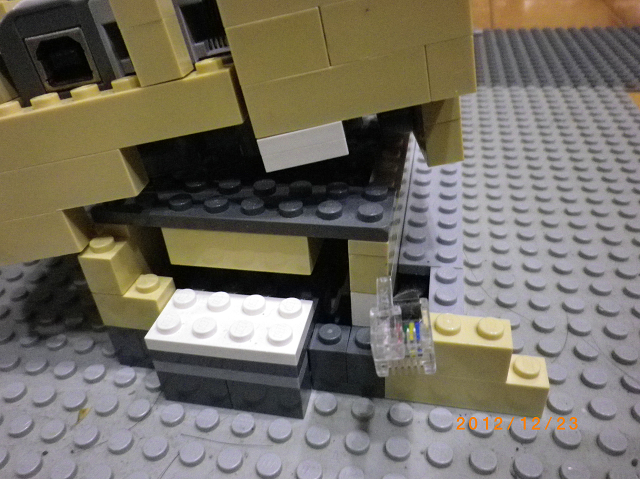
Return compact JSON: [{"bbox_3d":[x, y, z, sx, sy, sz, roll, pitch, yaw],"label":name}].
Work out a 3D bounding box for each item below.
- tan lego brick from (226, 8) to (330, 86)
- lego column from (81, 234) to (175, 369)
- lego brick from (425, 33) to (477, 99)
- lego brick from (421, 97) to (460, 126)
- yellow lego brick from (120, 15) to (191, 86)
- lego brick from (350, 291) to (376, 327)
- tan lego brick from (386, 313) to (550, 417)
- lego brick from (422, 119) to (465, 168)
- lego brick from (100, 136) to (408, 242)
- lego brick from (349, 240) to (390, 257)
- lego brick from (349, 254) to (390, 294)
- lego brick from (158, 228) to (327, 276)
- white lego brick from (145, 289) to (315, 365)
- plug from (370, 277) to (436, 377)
[{"bbox_3d":[-0.007,-0.035,0.092,0.016,0.010,0.008,-10,24,9],"label":"tan lego brick"},{"bbox_3d":[-0.041,0.015,0.118,0.016,0.034,0.008,4,36,12],"label":"lego column"},{"bbox_3d":[0.023,-0.032,0.093,0.008,0.010,0.010,-10,27,8],"label":"lego brick"},{"bbox_3d":[0.026,-0.032,0.116,0.008,0.010,0.010,-10,27,8],"label":"lego brick"},{"bbox_3d":[-0.028,-0.034,0.092,0.008,0.010,0.009,-10,27,6],"label":"yellow lego brick"},{"bbox_3d":[0.011,0.013,0.116,0.008,0.010,0.010,4,34,11],"label":"lego brick"},{"bbox_3d":[0.030,0.025,0.106,0.032,0.021,0.008,4,36,12],"label":"tan lego brick"},{"bbox_3d":[0.028,-0.024,0.120,0.008,0.010,0.010,-10,27,8],"label":"lego brick"},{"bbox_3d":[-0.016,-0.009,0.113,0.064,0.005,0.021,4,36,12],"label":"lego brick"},{"bbox_3d":[0.011,-0.001,0.105,0.008,0.003,0.010,4,36,12],"label":"lego brick"},{"bbox_3d":[0.011,0.005,0.110,0.008,0.010,0.010,4,34,11],"label":"lego brick"},{"bbox_3d":[-0.016,-0.002,0.115,0.032,0.010,0.016,4,36,12],"label":"lego brick"},{"bbox_3d":[-0.019,0.018,0.110,0.032,0.005,0.016,4,34,11],"label":"white lego brick"},{"bbox_3d":[0.013,0.014,0.084,0.010,0.008,0.014,-7,60,8],"label":"plug"}]

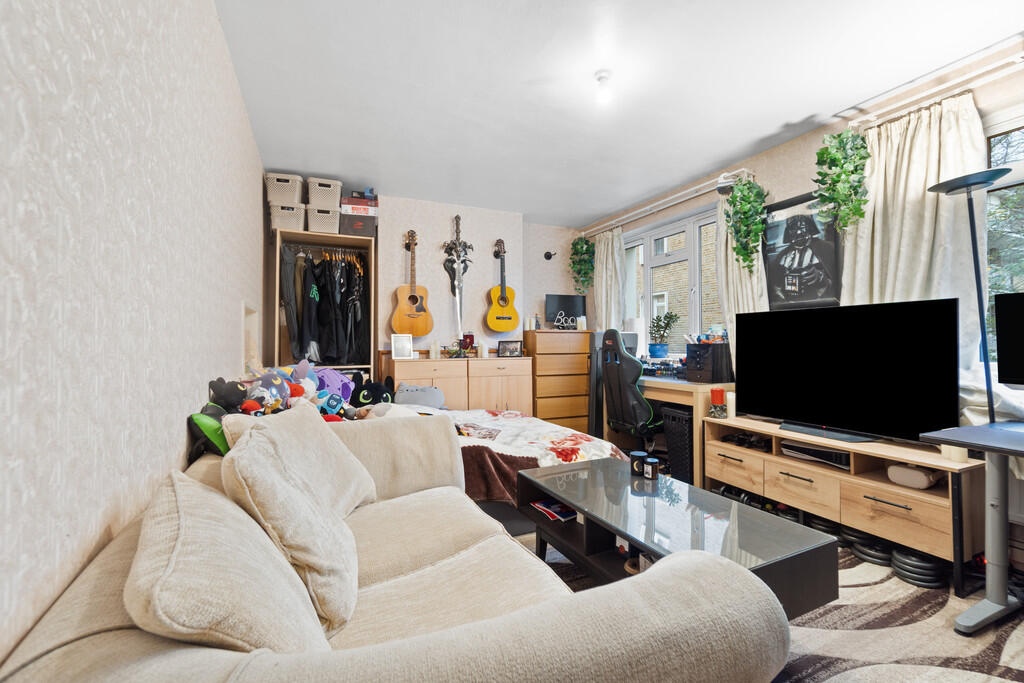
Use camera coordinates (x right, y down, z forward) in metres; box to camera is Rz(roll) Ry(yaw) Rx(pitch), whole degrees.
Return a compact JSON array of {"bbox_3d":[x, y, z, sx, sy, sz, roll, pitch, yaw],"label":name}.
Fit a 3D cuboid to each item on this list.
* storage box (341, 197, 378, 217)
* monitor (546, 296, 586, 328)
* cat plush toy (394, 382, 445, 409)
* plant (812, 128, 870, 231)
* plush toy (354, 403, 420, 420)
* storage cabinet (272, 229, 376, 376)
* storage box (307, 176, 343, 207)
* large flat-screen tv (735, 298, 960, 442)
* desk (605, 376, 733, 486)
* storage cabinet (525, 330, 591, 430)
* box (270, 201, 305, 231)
[{"bbox_3d":[-1.441,-1.229,4.021,0.317,0.163,0.270,0,0,-25],"label":"storage box"},{"bbox_3d":[0.630,-0.325,4.982,0.550,0.420,0.180,0,0,-22],"label":"monitor"},{"bbox_3d":[-0.686,0.405,3.220,0.390,0.200,0.220,0,0,-12],"label":"cat plush toy"},{"bbox_3d":[1.917,-0.940,2.481,0.180,0.560,0.230,0,0,-25],"label":"plant"},{"bbox_3d":[-0.800,0.460,2.750,0.380,0.180,0.220,0,0,-6],"label":"plush toy"},{"bbox_3d":[-1.731,0.094,3.992,0.792,2.077,0.500,0,0,-25],"label":"storage cabinet"},{"bbox_3d":[-1.615,-1.228,3.683,0.265,0.222,0.360,0,0,-22],"label":"storage box"},{"bbox_3d":[1.941,0.184,2.650,0.202,0.786,1.222,0,0,-25],"label":"large flat-screen tv"},{"bbox_3d":[1.342,0.712,3.680,0.500,0.795,1.100,0,0,-25],"label":"desk"},{"bbox_3d":[0.485,0.498,4.963,0.715,1.224,0.450,0,0,-24],"label":"storage cabinet"},{"bbox_3d":[-1.855,-1.006,3.581,0.265,0.222,0.360,0,0,-20],"label":"box"}]

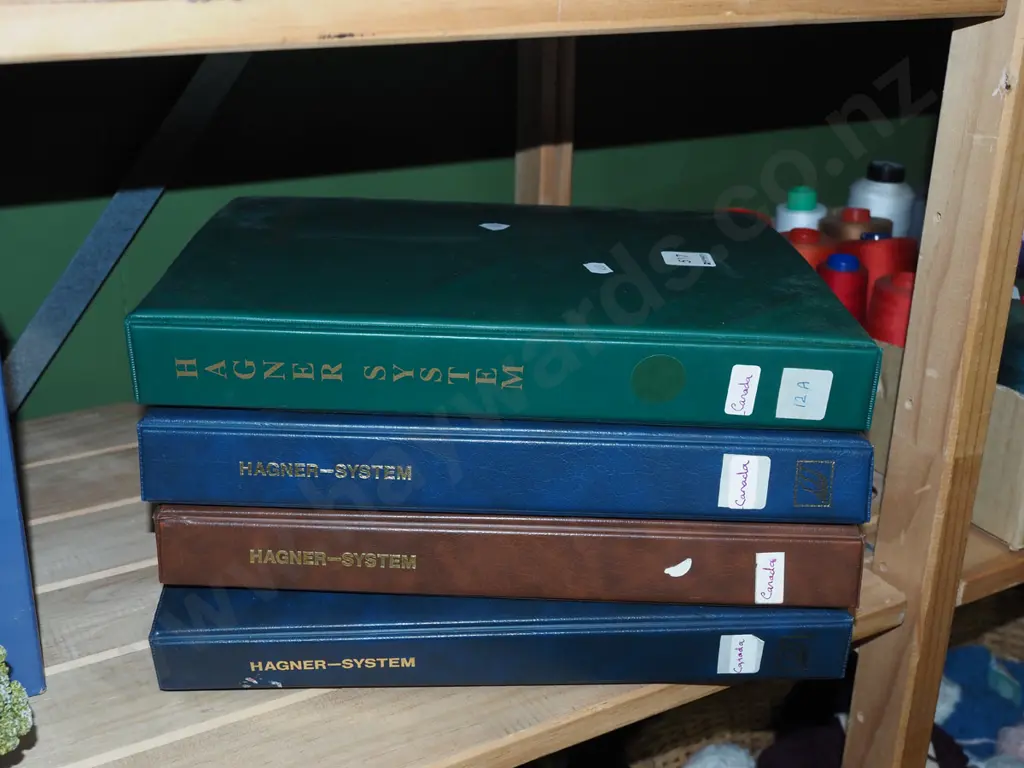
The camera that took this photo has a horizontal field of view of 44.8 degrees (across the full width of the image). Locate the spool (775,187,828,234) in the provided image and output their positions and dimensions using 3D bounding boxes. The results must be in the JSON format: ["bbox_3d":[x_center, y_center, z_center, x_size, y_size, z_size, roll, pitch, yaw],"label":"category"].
[{"bbox_3d":[0.218,-0.098,0.964,0.040,0.107,0.040,1,23,-1],"label":"spool"}]

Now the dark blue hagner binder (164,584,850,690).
[{"bbox_3d":[-0.009,0.070,0.662,0.308,0.037,0.245,0,23,-4],"label":"dark blue hagner binder"}]

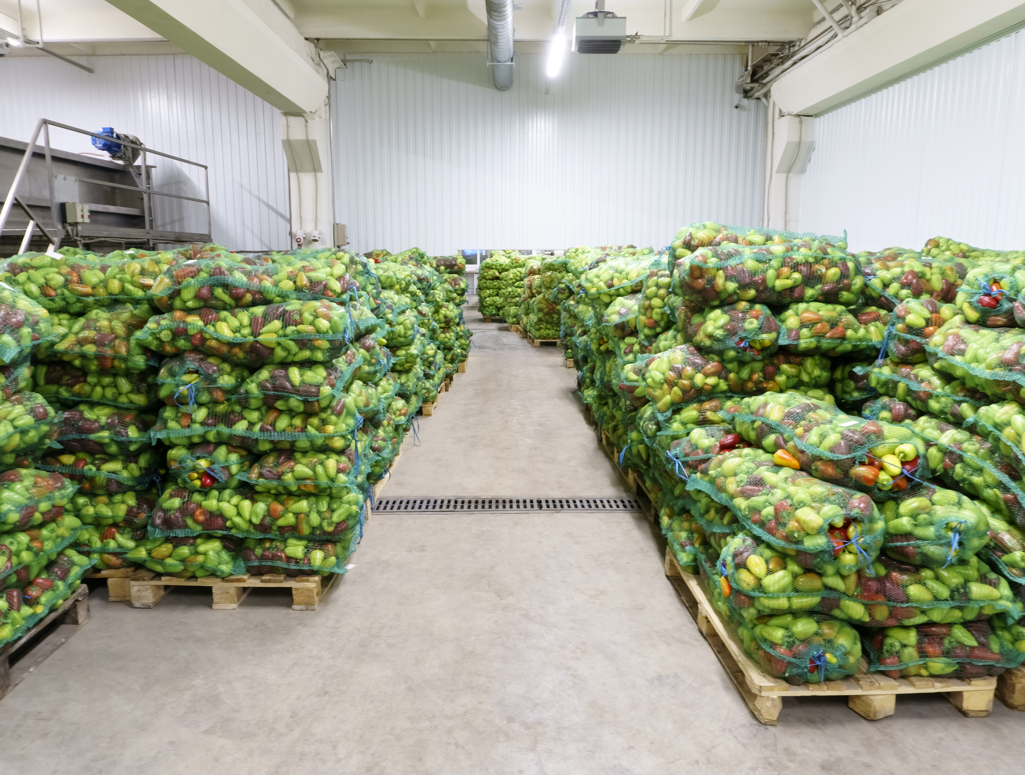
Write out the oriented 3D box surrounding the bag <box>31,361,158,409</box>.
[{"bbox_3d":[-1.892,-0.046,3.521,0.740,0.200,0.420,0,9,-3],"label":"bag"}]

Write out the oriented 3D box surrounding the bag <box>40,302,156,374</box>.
[{"bbox_3d":[-1.700,-0.260,3.546,0.460,0.240,0.780,0,9,-3],"label":"bag"}]

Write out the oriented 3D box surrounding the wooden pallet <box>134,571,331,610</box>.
[{"bbox_3d":[-1.240,0.793,3.930,0.800,0.144,1.200,0,9,0],"label":"wooden pallet"}]

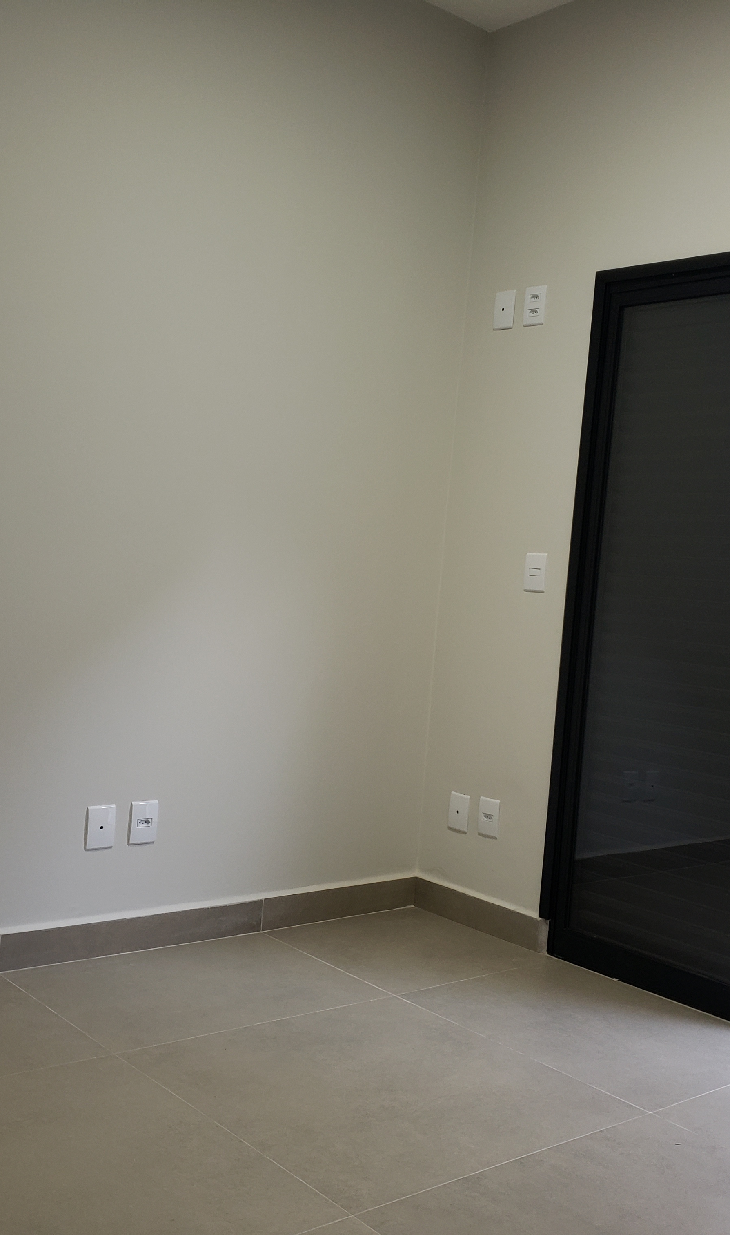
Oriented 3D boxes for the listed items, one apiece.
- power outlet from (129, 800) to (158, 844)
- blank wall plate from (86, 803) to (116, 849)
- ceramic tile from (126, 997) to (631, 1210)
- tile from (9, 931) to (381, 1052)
[{"bbox_3d":[-0.648,0.604,3.639,0.085,0.122,0.011,3,3,-40],"label":"power outlet"},{"bbox_3d":[-0.754,0.603,3.549,0.085,0.122,0.011,3,3,-40],"label":"blank wall plate"},{"bbox_3d":[0.031,1.071,2.833,0.873,0.010,0.870,3,3,-40],"label":"ceramic tile"},{"bbox_3d":[-0.458,1.012,3.410,0.873,0.010,0.647,3,3,-40],"label":"tile"}]

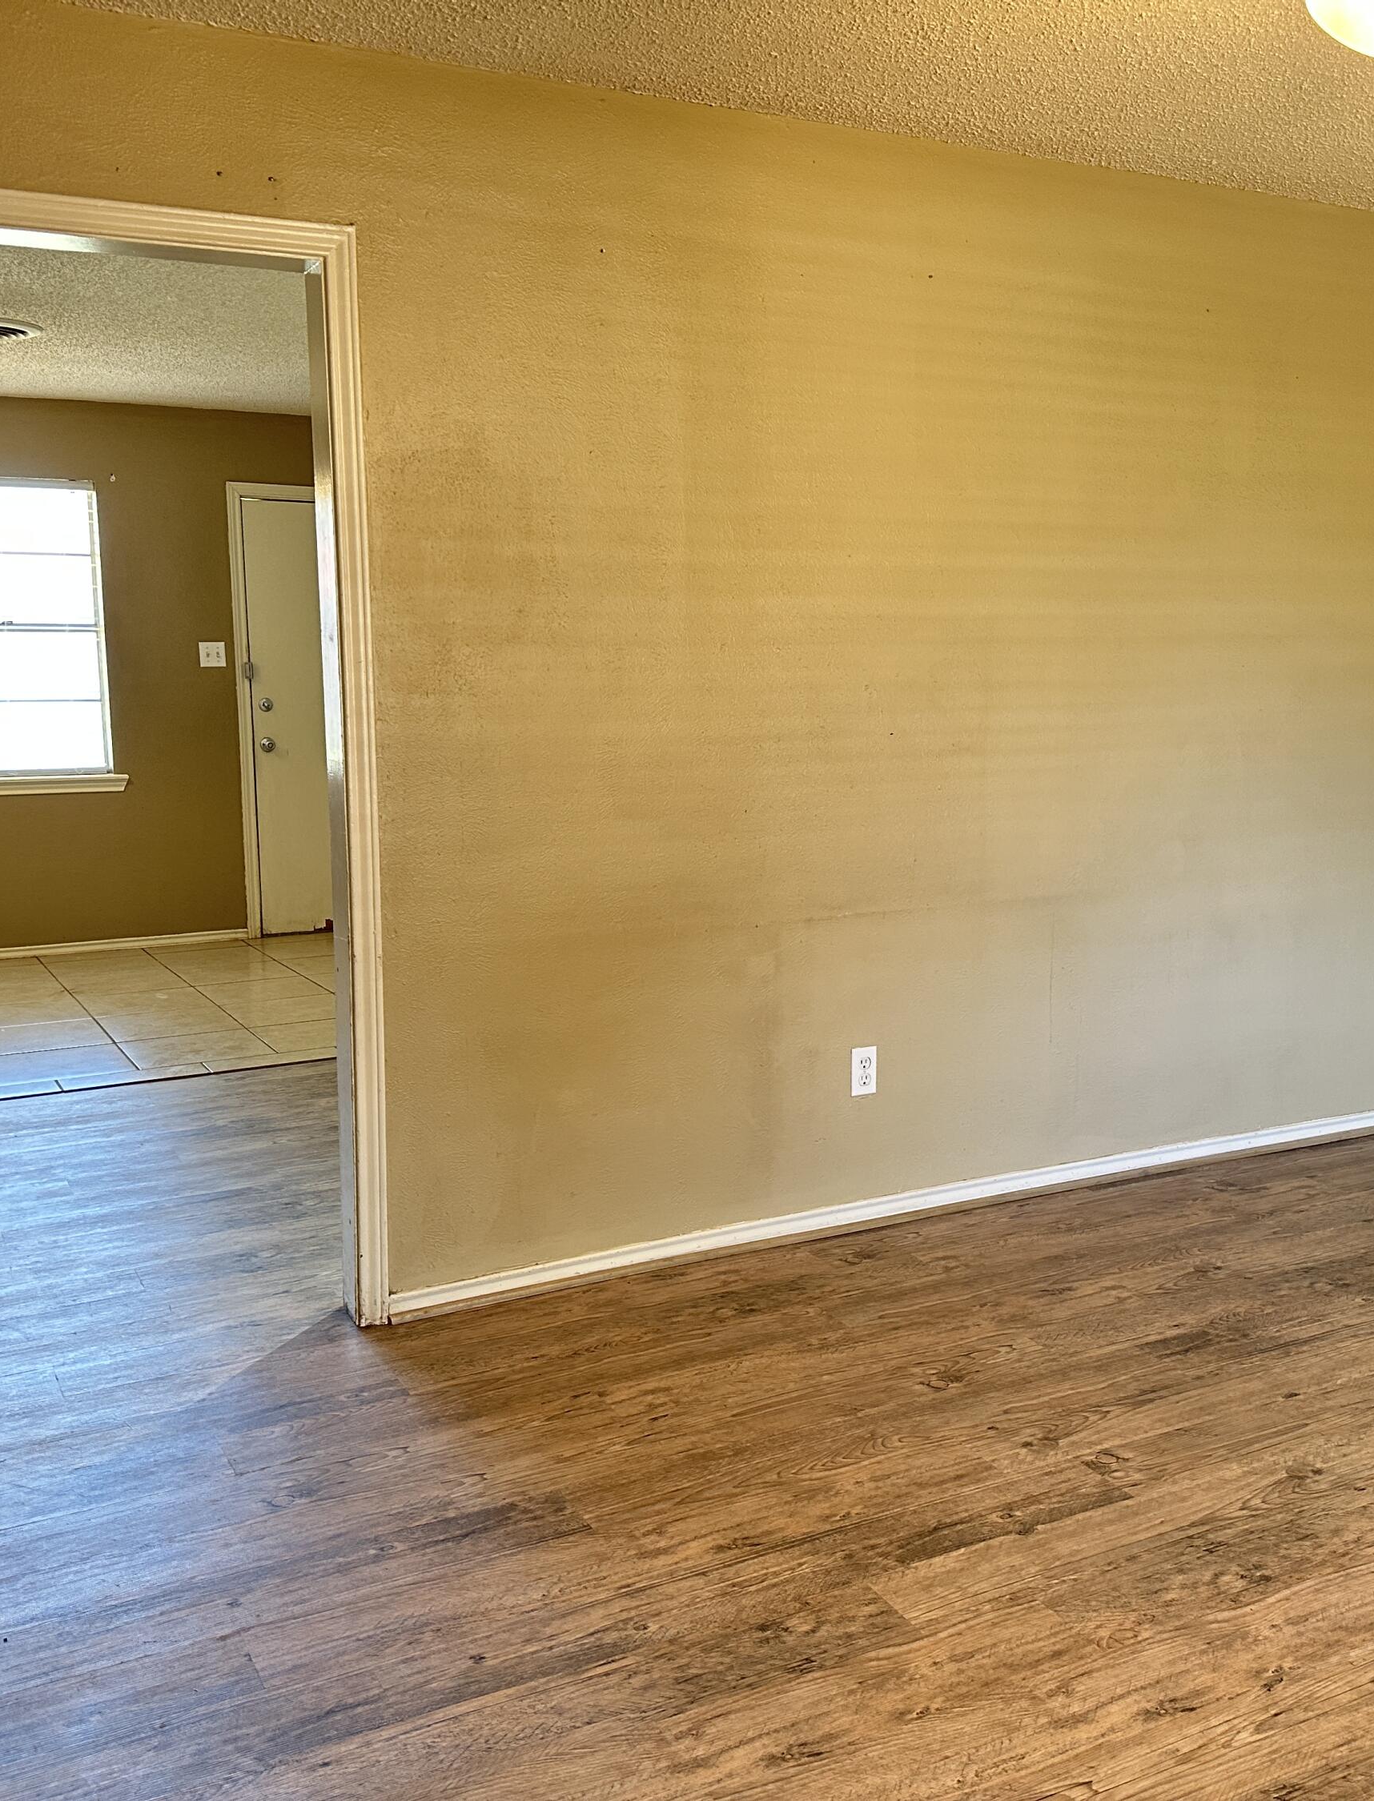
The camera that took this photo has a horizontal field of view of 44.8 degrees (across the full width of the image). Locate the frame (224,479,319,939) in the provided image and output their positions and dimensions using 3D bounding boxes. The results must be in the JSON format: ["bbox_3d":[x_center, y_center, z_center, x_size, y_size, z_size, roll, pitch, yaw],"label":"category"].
[{"bbox_3d":[-1.661,-0.916,8.104,1.050,2.130,0.100,-5,9,-28],"label":"frame"}]

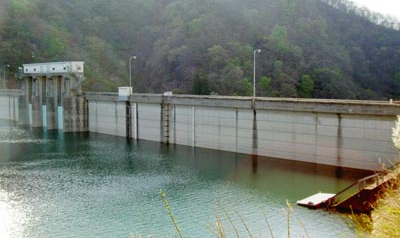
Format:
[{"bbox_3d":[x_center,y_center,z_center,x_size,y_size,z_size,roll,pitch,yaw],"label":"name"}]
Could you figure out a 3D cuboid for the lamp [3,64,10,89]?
[{"bbox_3d":[-57.392,-12.149,133.964,0.450,7.430,1.600,5,7,43],"label":"lamp"}]

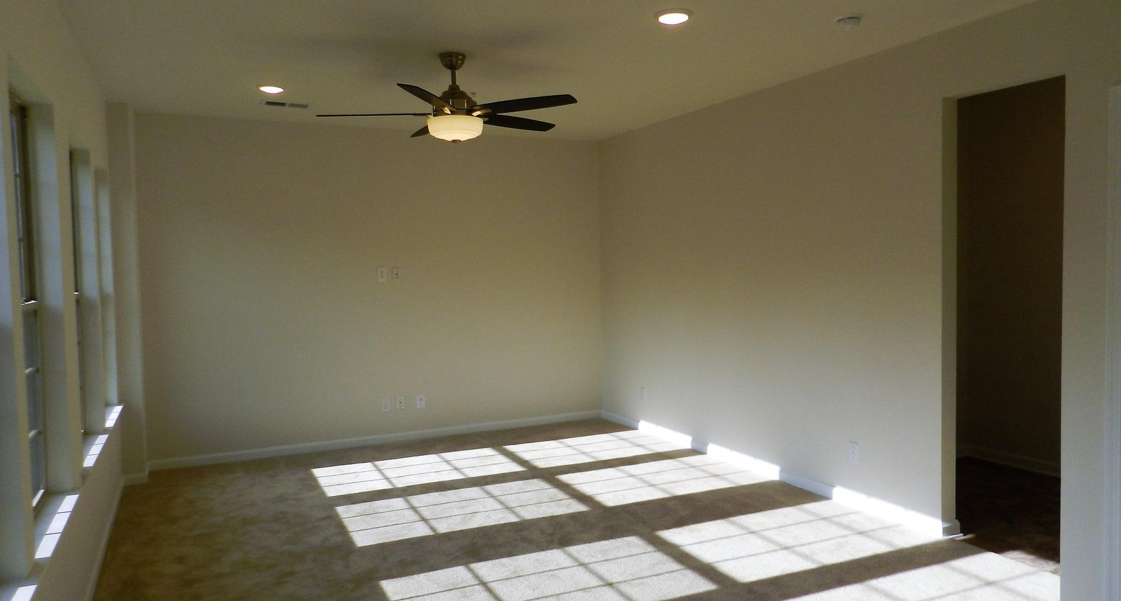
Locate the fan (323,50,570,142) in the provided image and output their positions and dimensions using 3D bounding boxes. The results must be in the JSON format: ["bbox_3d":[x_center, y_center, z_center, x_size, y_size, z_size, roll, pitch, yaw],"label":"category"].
[{"bbox_3d":[-0.626,-1.164,4.309,1.500,0.497,1.460,-2,3,-26],"label":"fan"}]

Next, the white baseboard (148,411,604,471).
[{"bbox_3d":[-1.368,1.205,6.598,3.970,0.074,0.015,-2,3,-26],"label":"white baseboard"}]

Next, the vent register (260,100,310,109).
[{"bbox_3d":[-2.016,-1.433,5.485,0.350,0.020,0.175,-2,3,-26],"label":"vent register"}]

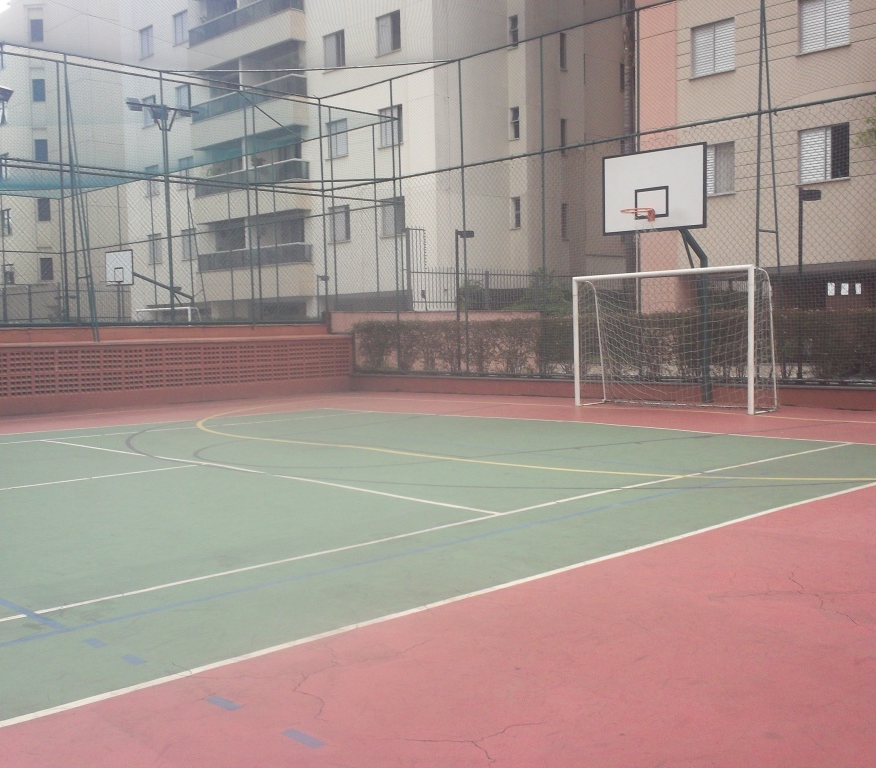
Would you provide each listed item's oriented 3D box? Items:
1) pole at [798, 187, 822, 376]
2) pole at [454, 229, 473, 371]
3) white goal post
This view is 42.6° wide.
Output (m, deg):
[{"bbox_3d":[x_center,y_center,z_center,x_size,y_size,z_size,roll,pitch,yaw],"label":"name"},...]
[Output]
[{"bbox_3d":[5.786,-1.579,17.700,0.250,2.970,0.450,2,5,45],"label":"pole"},{"bbox_3d":[0.557,-1.755,23.551,0.250,2.930,0.450,2,5,45],"label":"pole"},{"bbox_3d":[3.514,-0.657,16.840,3.080,2.040,0.790,2,5,45],"label":"white goal post"}]

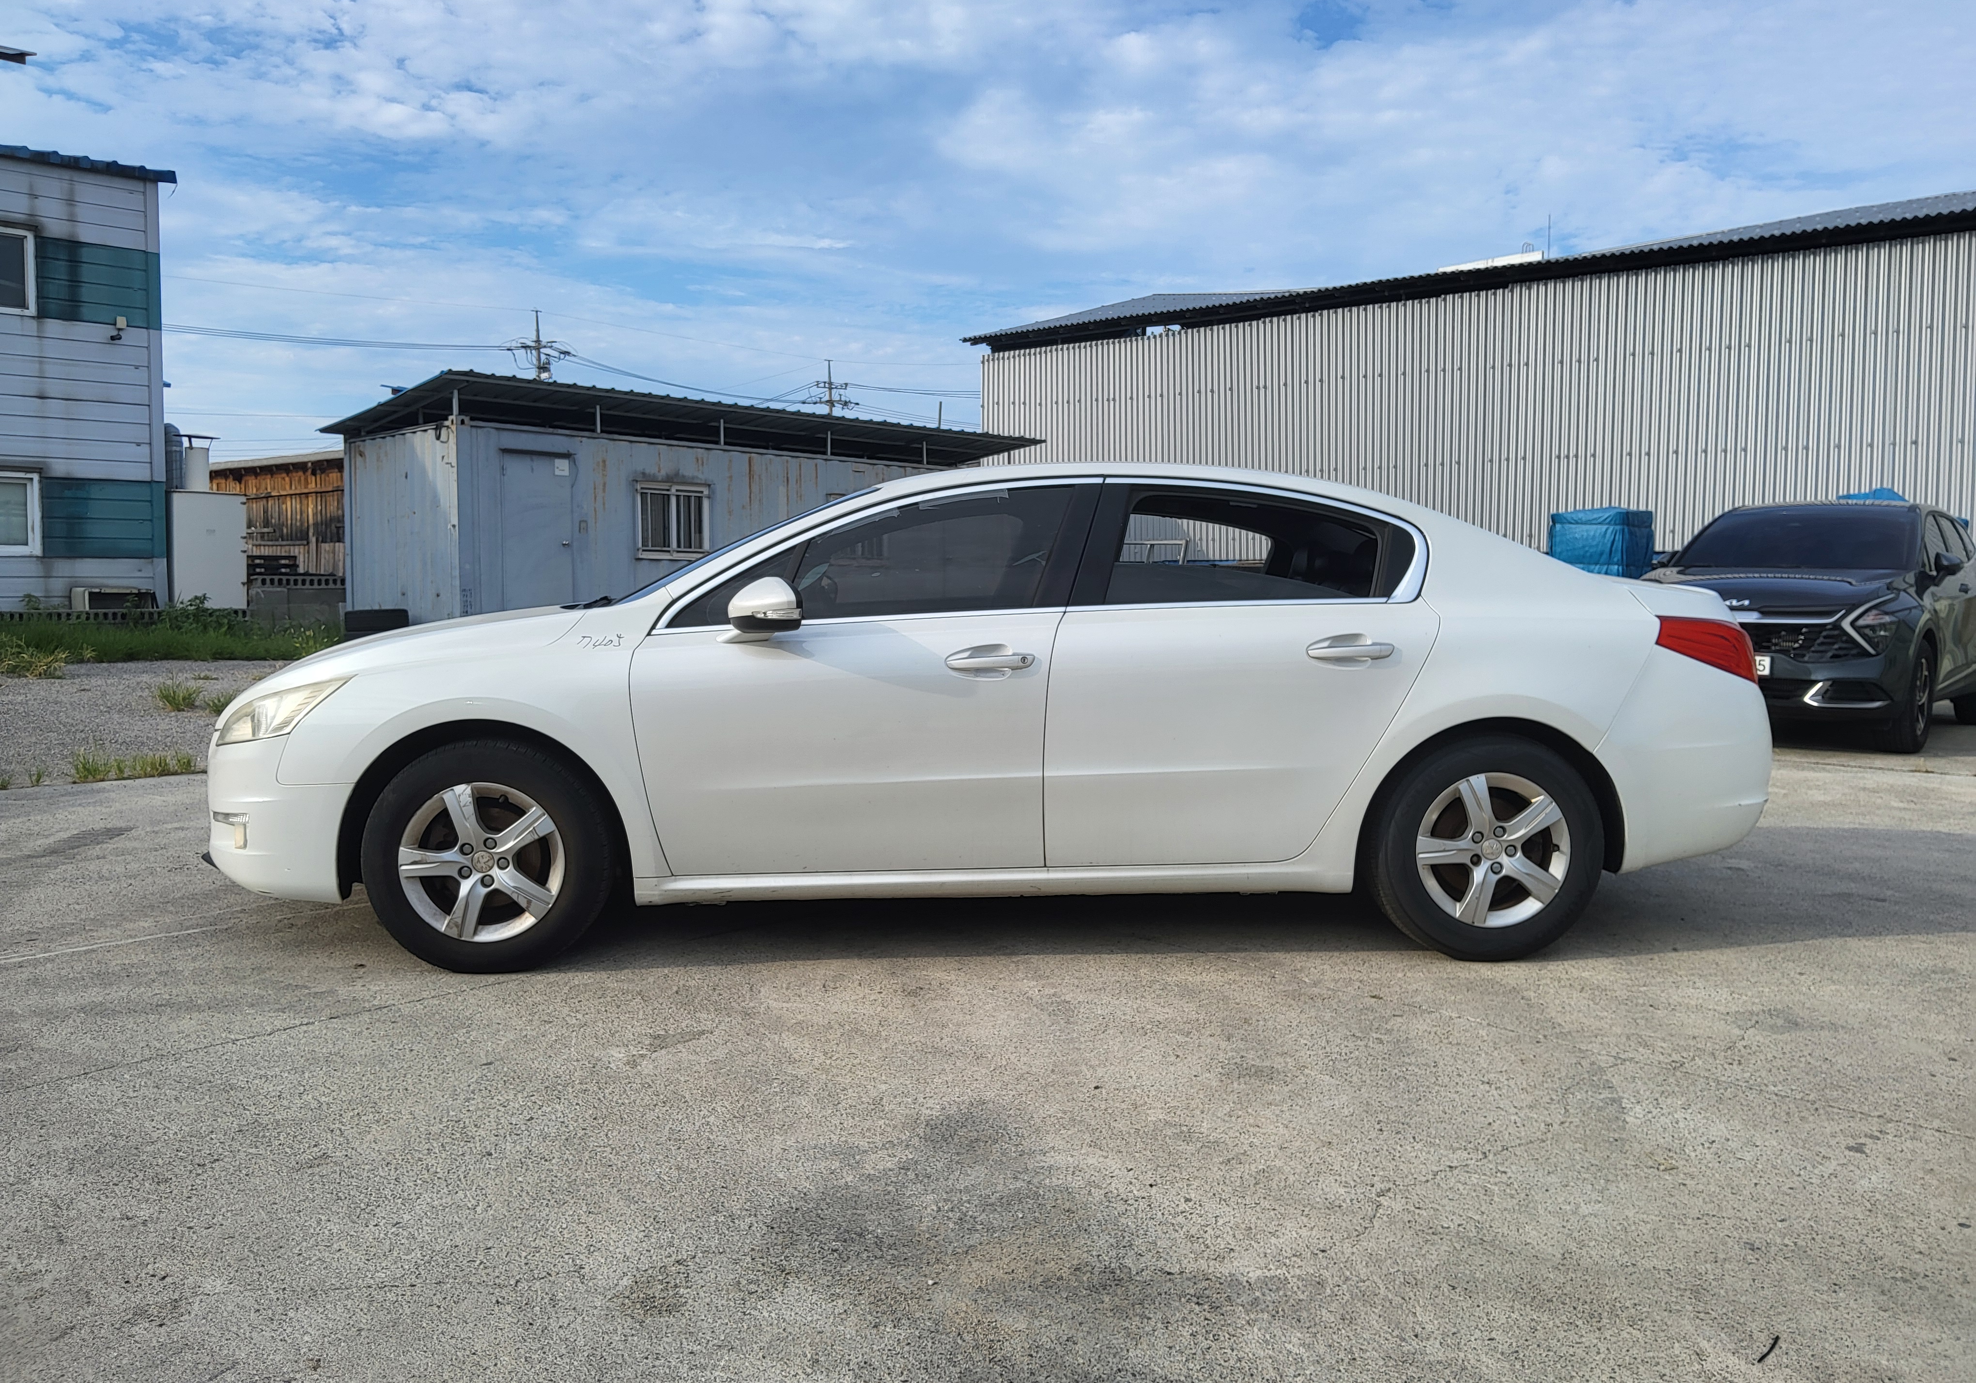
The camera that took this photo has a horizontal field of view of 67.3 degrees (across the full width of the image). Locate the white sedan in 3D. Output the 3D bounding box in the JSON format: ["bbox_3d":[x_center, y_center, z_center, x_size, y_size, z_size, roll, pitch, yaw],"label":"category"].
[{"bbox_3d":[-0.010,-0.006,4.968,4.790,1.456,1.860,0,3,-3],"label":"white sedan"}]

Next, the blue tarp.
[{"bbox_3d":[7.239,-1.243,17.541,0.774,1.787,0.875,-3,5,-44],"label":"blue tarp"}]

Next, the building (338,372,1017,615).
[{"bbox_3d":[-3.652,-2.110,20.202,3.300,3.050,9.200,3,5,44],"label":"building"}]

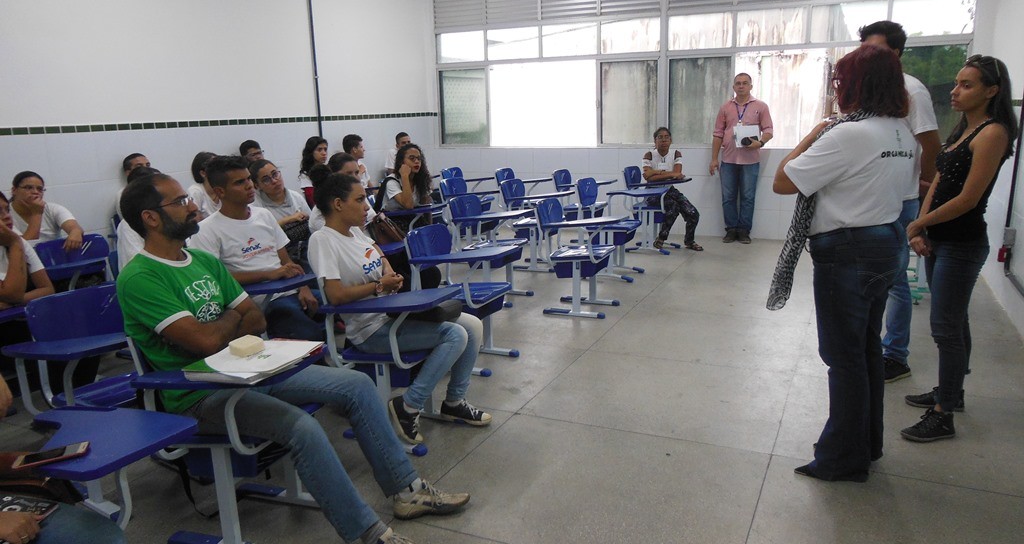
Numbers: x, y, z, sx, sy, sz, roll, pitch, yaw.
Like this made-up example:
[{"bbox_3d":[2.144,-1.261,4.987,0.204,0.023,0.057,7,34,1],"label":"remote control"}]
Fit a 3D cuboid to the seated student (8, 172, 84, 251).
[{"bbox_3d":[-2.813,-0.030,4.431,0.750,1.150,0.520,6,14,30],"label":"seated student"}]

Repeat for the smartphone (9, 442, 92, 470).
[{"bbox_3d":[-1.052,0.415,1.688,0.138,0.010,0.067,-7,14,-24],"label":"smartphone"}]

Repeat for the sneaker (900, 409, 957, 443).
[{"bbox_3d":[1.826,0.666,3.252,0.232,0.120,0.092,2,13,15],"label":"sneaker"}]

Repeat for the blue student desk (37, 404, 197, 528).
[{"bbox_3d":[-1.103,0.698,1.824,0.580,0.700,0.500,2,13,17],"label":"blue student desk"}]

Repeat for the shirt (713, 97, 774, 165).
[{"bbox_3d":[2.426,-1.488,7.750,0.600,0.730,0.310,2,13,16],"label":"shirt"}]

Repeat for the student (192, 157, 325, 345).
[{"bbox_3d":[-1.232,0.028,3.862,0.850,1.240,0.520,7,15,33],"label":"student"}]

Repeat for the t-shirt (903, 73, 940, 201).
[{"bbox_3d":[1.913,-0.701,3.825,0.290,0.680,0.500,-6,13,-19],"label":"t-shirt"}]

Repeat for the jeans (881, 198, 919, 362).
[{"bbox_3d":[1.961,0.026,3.959,0.300,0.950,0.400,-7,14,-24],"label":"jeans"}]

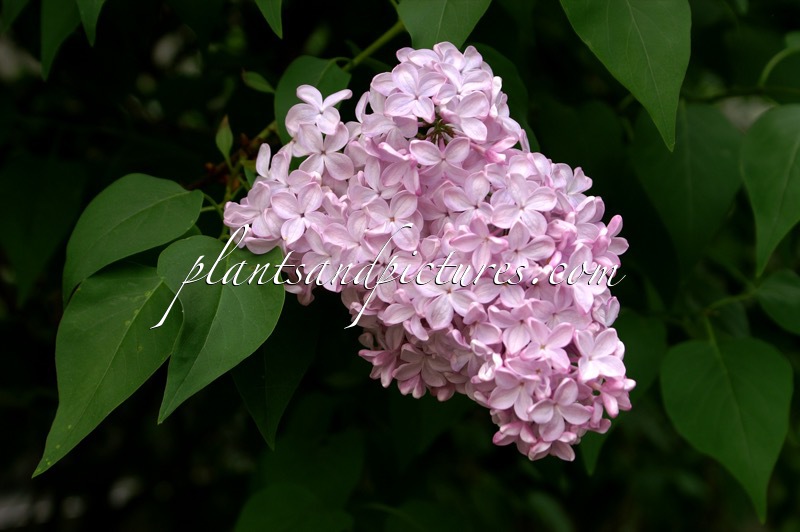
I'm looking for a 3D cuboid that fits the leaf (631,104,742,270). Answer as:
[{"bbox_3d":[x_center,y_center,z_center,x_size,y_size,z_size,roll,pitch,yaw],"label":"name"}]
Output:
[{"bbox_3d":[0.127,-0.035,0.740,0.050,0.077,0.013,-2,-6,5],"label":"leaf"}]

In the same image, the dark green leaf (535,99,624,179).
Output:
[{"bbox_3d":[0.082,-0.050,0.760,0.042,0.056,0.013,0,-6,0],"label":"dark green leaf"}]

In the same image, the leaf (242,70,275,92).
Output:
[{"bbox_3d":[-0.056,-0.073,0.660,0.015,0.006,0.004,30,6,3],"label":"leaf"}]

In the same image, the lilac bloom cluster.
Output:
[{"bbox_3d":[0.021,-0.004,0.620,0.112,0.167,0.098,-42,-6,-4],"label":"lilac bloom cluster"}]

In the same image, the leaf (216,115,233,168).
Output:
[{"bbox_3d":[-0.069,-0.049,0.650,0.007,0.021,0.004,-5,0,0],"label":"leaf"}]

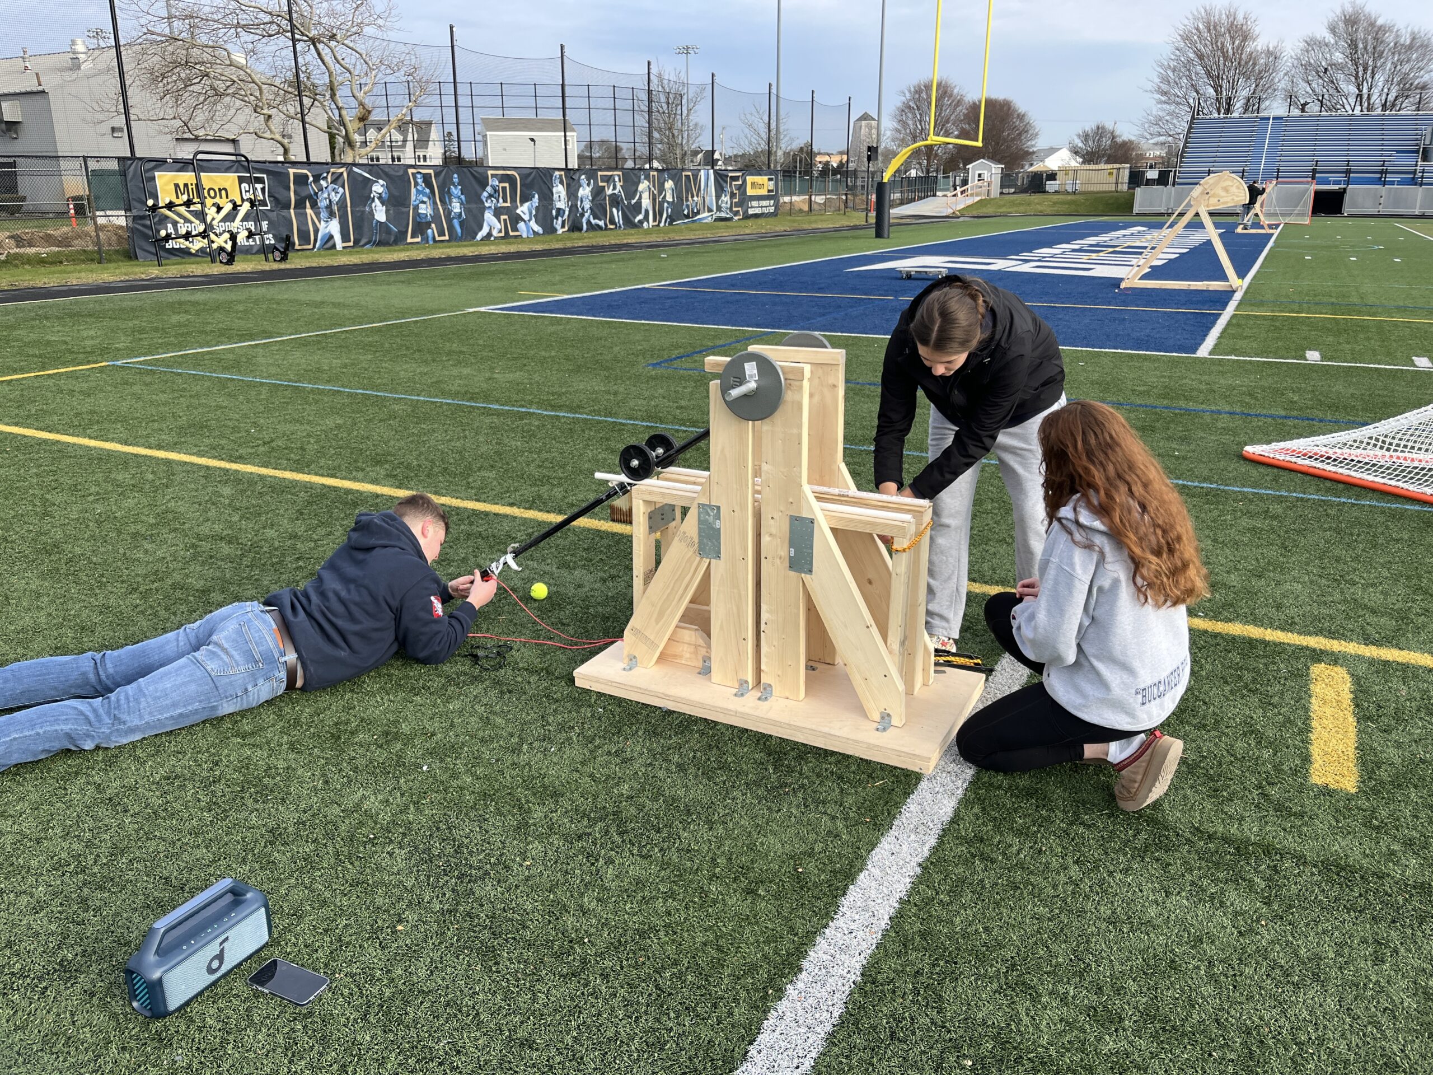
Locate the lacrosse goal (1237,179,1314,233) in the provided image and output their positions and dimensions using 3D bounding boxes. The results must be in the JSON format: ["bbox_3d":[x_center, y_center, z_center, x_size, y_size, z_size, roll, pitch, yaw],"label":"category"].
[{"bbox_3d":[26.747,-15.673,50.444,1.900,1.880,2.050,9,20,26],"label":"lacrosse goal"}]

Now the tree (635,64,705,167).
[{"bbox_3d":[-2.983,-26.094,70.322,4.580,8.850,4.580,-1,18,-2],"label":"tree"}]

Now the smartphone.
[{"bbox_3d":[-0.885,0.915,2.228,0.150,0.010,0.073,9,20,26],"label":"smartphone"}]

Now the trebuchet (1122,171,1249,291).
[{"bbox_3d":[7.786,-5.058,17.742,1.770,1.860,0.400,7,19,22],"label":"trebuchet"}]

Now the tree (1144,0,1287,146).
[{"bbox_3d":[41.108,-35.948,89.922,10.740,15.860,10.740,8,19,22],"label":"tree"}]

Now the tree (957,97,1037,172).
[{"bbox_3d":[23.098,-31.834,88.719,6.600,8.320,6.600,4,18,13],"label":"tree"}]

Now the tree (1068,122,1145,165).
[{"bbox_3d":[40.298,-38.953,111.763,7.440,7.920,7.440,6,19,18],"label":"tree"}]

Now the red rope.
[{"bbox_3d":[-0.625,0.300,3.850,0.640,0.200,0.220,9,20,26],"label":"red rope"}]

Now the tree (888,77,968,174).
[{"bbox_3d":[17.493,-32.979,89.609,6.570,9.930,6.570,3,18,10],"label":"tree"}]

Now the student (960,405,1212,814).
[{"bbox_3d":[0.995,0.159,2.895,0.520,1.060,0.680,-14,23,-38],"label":"student"}]

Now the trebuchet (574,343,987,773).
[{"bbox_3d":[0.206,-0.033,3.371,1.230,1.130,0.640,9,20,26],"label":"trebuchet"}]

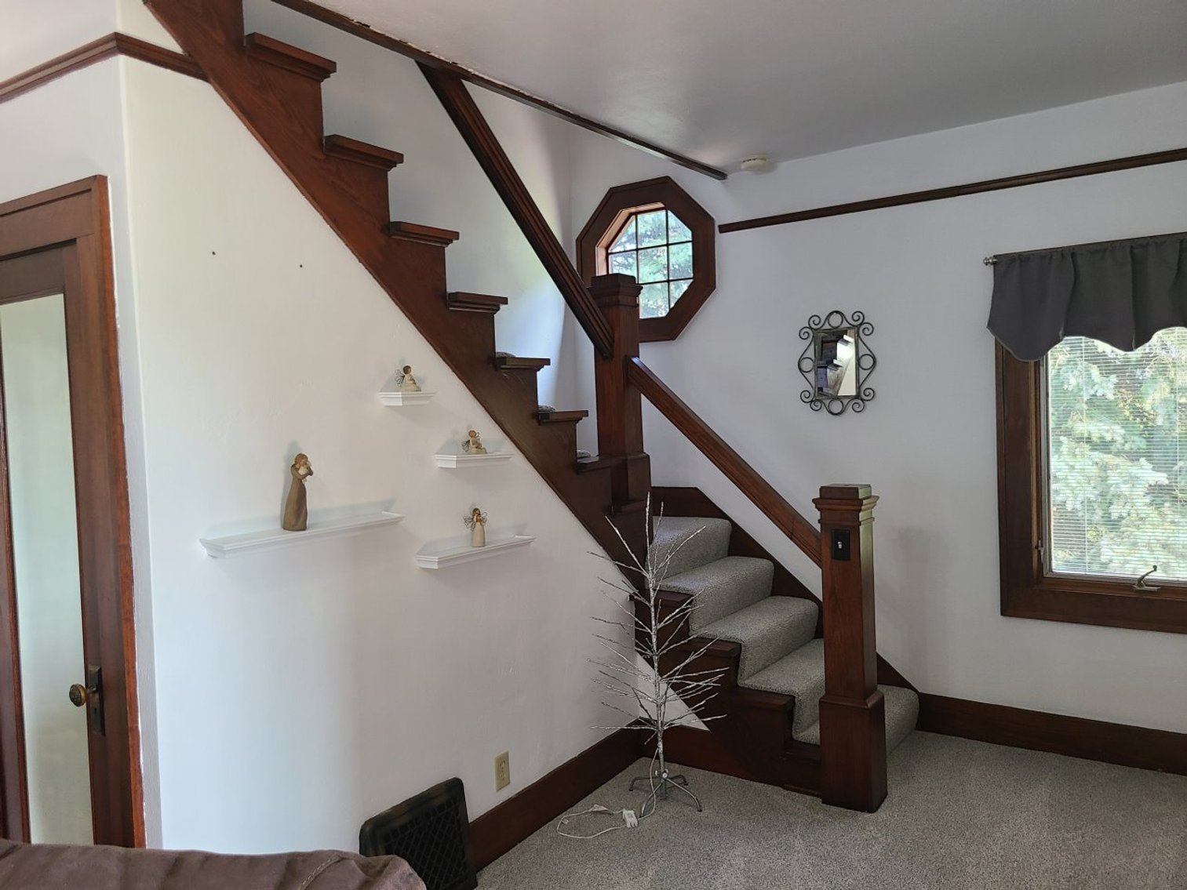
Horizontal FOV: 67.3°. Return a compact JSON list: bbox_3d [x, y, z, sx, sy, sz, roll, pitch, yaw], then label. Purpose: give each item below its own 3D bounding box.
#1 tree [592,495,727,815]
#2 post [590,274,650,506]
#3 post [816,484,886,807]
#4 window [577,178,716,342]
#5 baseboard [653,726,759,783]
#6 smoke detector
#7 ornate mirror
[{"bbox_3d":[0.251,0.770,3.381,0.500,1.177,0.500,-2,3,0],"label":"tree"},{"bbox_3d":[0.113,-0.235,3.813,0.184,0.953,0.184,0,4,34],"label":"post"},{"bbox_3d":[0.955,0.741,3.322,0.184,1.184,0.184,0,4,34],"label":"post"},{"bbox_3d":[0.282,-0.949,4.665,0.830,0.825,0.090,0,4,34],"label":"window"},{"bbox_3d":[0.436,1.249,3.668,0.522,0.176,0.022,0,4,34],"label":"baseboard"},{"bbox_3d":[0.739,-1.292,4.105,0.135,0.045,0.135,-2,3,0],"label":"smoke detector"},{"bbox_3d":[1.115,-0.377,4.101,0.366,0.476,0.030,0,4,34],"label":"ornate mirror"}]

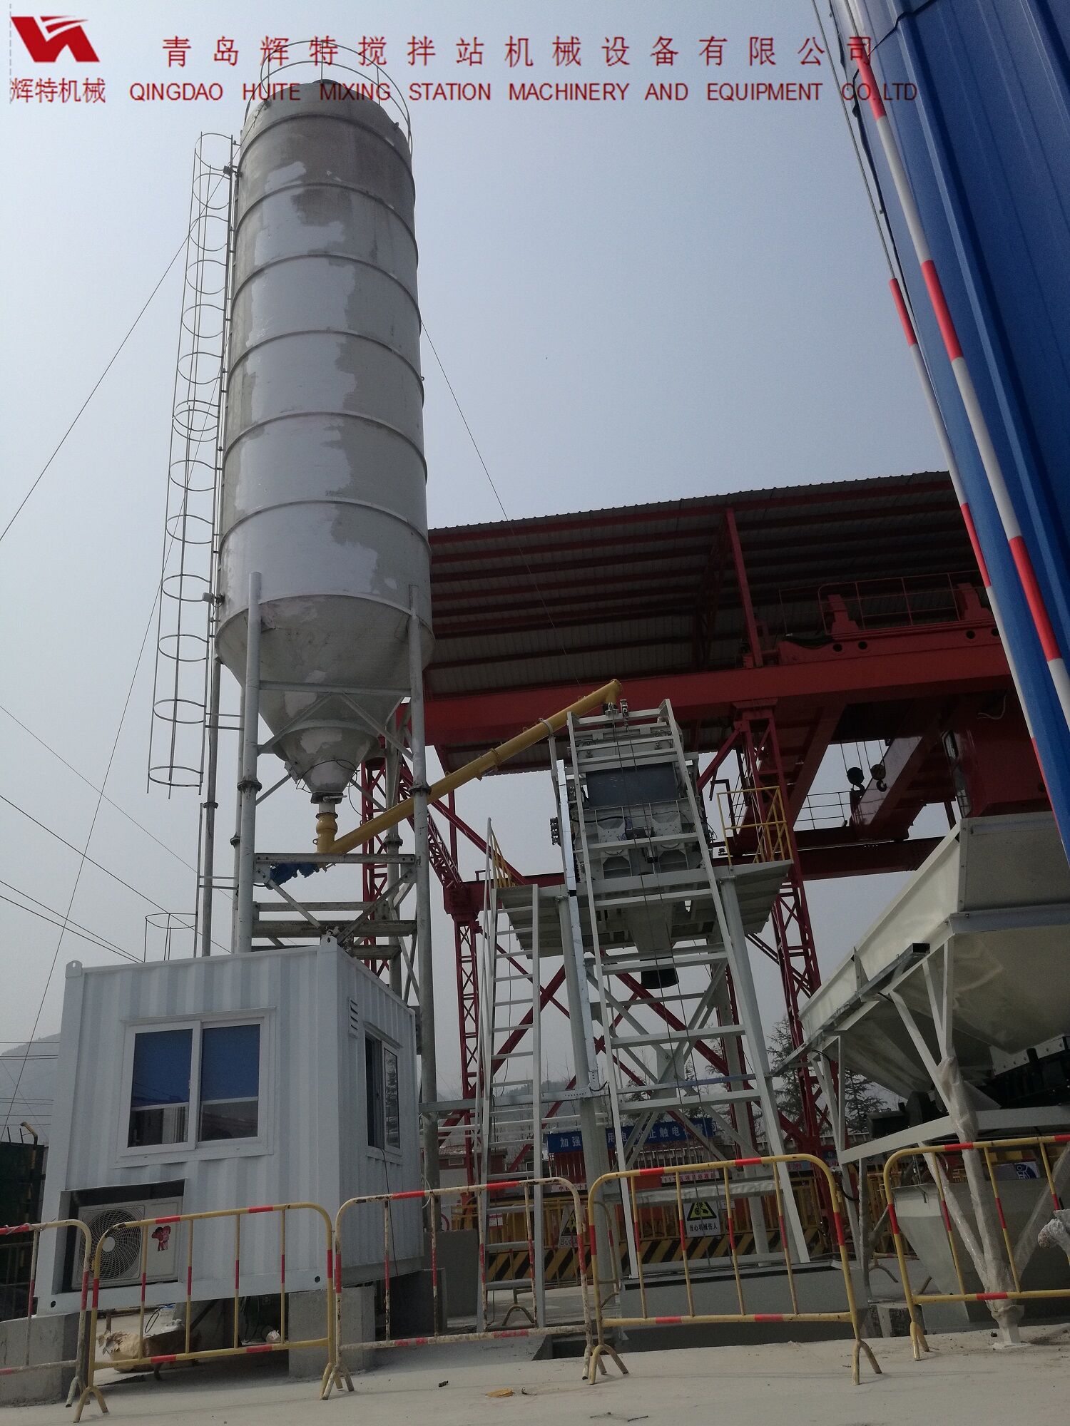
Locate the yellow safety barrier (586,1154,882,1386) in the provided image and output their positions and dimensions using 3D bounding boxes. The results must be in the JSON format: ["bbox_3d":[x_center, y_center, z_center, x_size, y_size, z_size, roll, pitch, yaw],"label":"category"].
[{"bbox_3d":[1.009,3.114,6.239,1.528,1.100,0.400,-16,-26,25],"label":"yellow safety barrier"}]

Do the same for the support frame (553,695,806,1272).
[{"bbox_3d":[1.254,2.275,11.468,1.950,6.450,4.700,-6,-23,3],"label":"support frame"}]

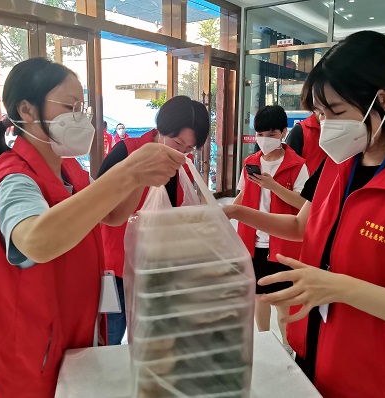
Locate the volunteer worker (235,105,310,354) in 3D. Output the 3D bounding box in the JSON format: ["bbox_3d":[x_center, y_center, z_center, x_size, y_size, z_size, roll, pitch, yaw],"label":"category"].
[{"bbox_3d":[0.477,0.237,2.403,0.460,1.560,0.360,5,12,22],"label":"volunteer worker"}]

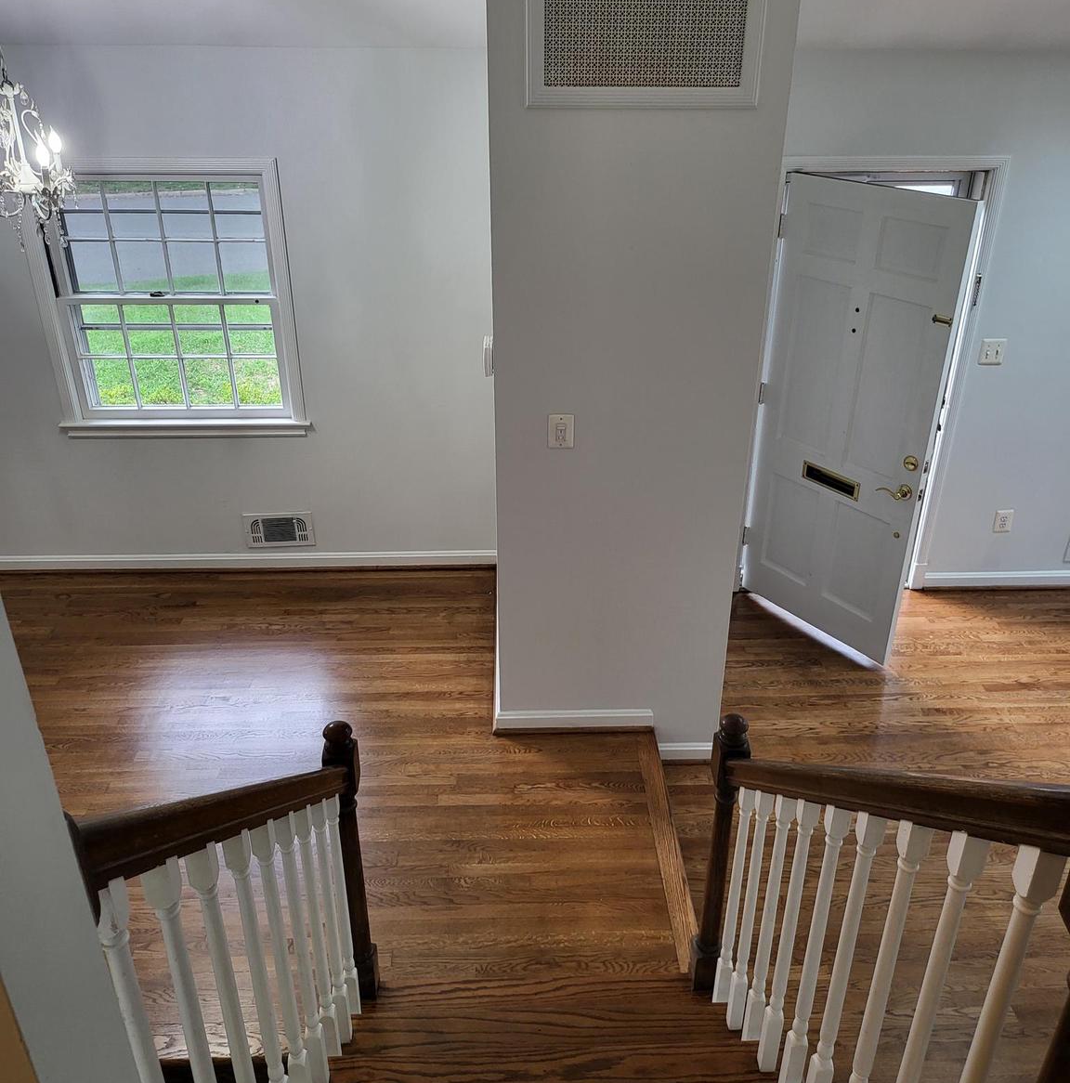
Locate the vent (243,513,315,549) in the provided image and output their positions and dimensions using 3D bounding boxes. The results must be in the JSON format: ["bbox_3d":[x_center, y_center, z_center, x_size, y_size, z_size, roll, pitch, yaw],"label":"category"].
[{"bbox_3d":[-1.280,-0.054,4.959,0.341,0.189,0.025,-1,27,-2],"label":"vent"}]

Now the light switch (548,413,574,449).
[{"bbox_3d":[0.089,-0.364,3.299,0.086,0.125,0.015,-1,27,-2],"label":"light switch"}]

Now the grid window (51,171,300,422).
[{"bbox_3d":[-1.631,-1.082,4.455,1.001,1.113,0.090,-1,27,-2],"label":"grid window"}]

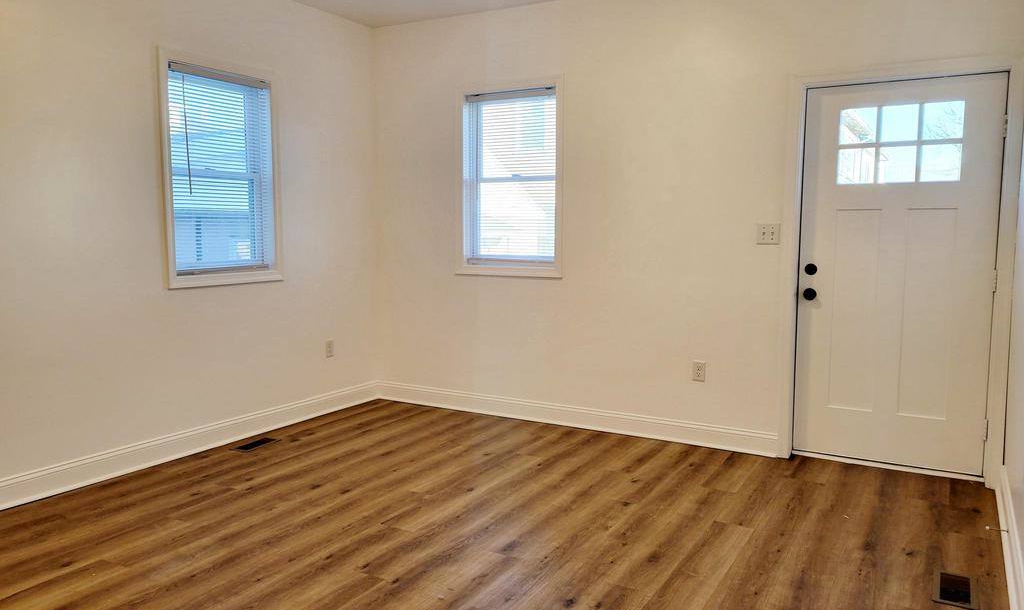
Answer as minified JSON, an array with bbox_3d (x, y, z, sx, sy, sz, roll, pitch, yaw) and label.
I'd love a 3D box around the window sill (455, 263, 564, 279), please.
[{"bbox_3d":[-0.025,-0.224,5.207,0.838,0.072,0.060,4,7,30],"label":"window sill"}]

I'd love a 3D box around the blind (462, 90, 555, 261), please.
[{"bbox_3d":[-0.011,-0.838,5.155,0.700,1.155,0.035,4,7,30],"label":"blind"}]

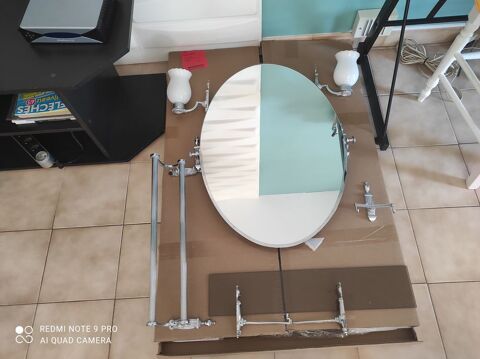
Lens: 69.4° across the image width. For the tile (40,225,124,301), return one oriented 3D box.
[{"bbox_3d":[-0.687,0.367,1.519,0.323,0.010,0.323,-3,65,1],"label":"tile"}]

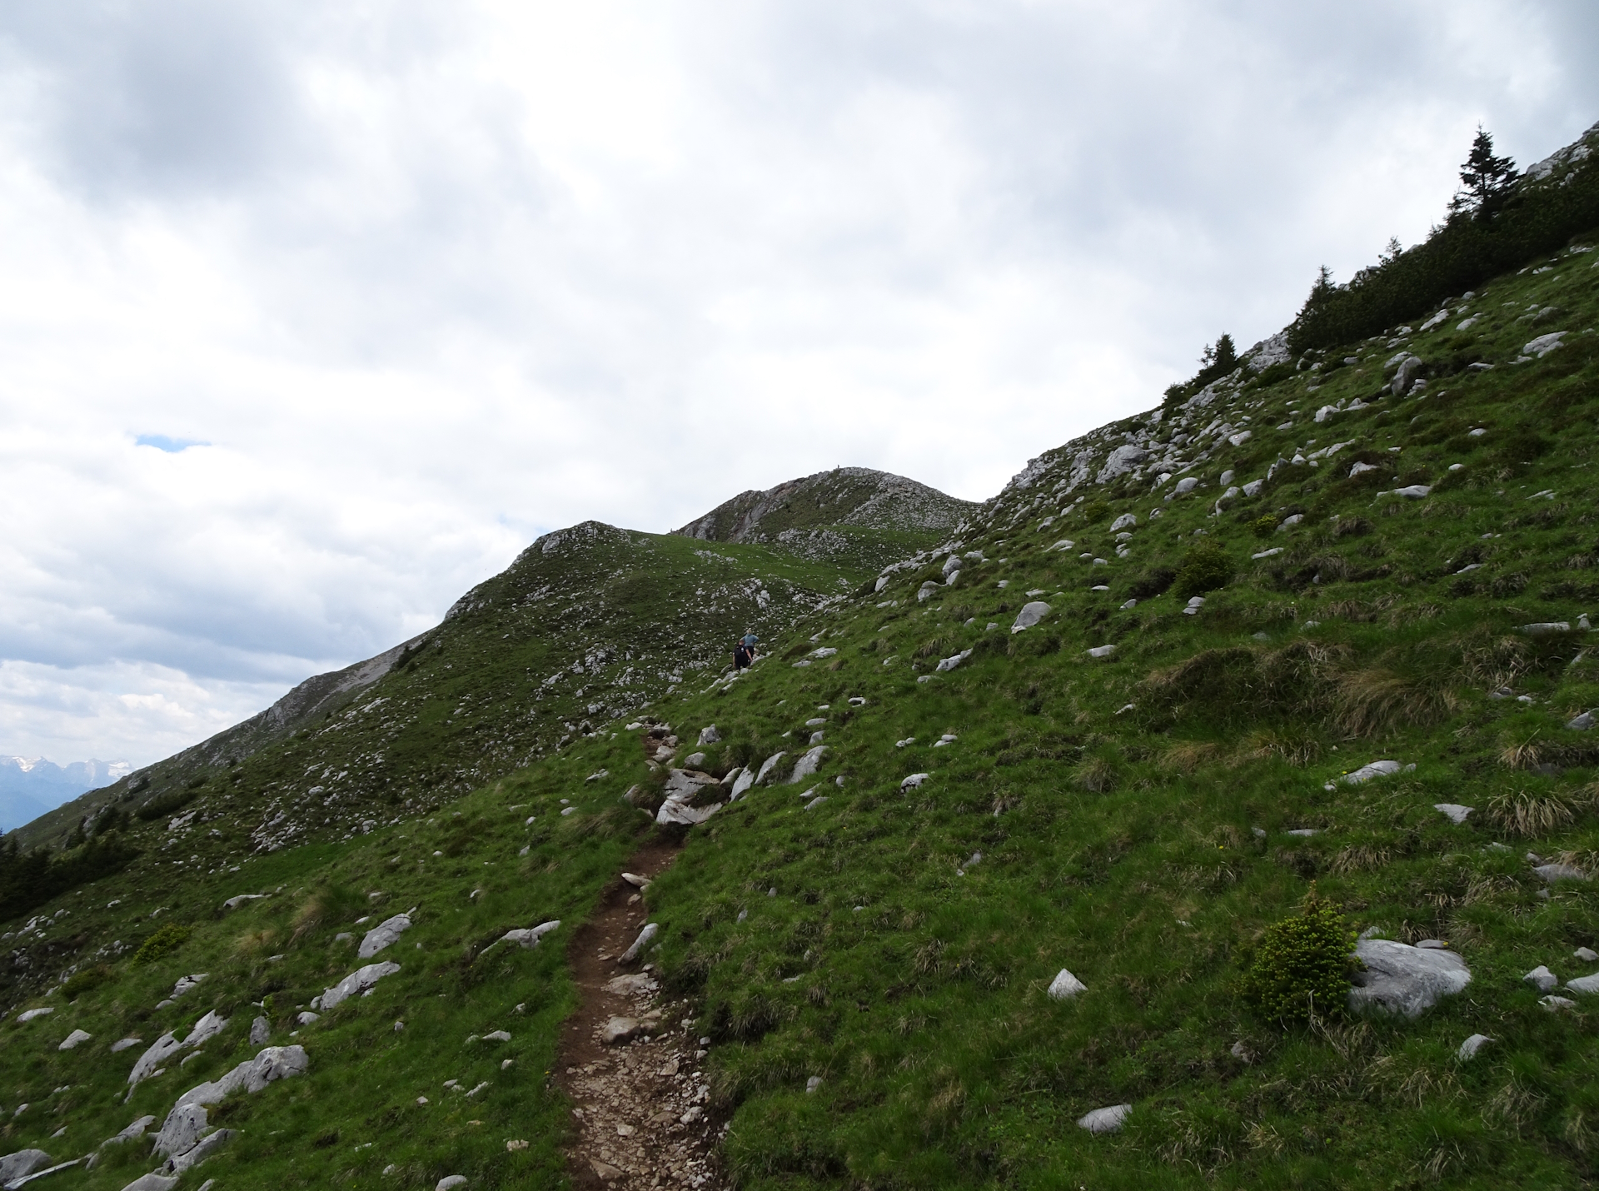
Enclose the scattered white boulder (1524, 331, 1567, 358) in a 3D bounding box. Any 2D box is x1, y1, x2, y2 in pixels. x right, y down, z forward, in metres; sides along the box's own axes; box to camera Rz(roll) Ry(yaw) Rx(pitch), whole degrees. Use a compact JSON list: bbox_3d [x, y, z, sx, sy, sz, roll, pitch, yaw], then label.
[{"bbox_3d":[18.177,-6.093,27.000,0.898,0.366,0.674,-6,-11,35],"label":"scattered white boulder"}]

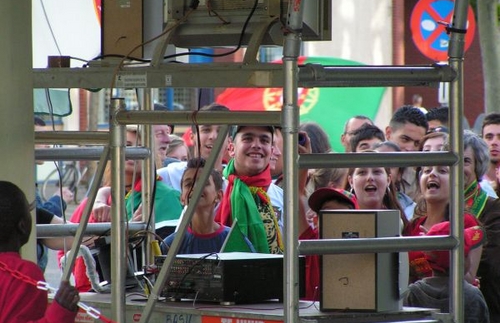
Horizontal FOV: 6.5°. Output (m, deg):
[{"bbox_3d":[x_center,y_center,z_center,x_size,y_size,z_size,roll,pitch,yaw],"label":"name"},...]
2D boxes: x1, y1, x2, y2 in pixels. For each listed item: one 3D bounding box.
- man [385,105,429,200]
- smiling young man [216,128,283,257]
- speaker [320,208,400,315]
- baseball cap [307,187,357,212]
[{"bbox_3d":[0.625,0.658,18.000,0.500,1.760,0.320,-1,2,-25],"label":"man"},{"bbox_3d":[0.013,0.700,16.400,0.520,1.760,0.330,0,1,-5],"label":"smiling young man"},{"bbox_3d":[0.377,0.330,14.920,0.200,0.337,0.245,0,1,21],"label":"speaker"},{"bbox_3d":[0.303,0.146,15.800,0.165,0.130,0.240,0,-18,23],"label":"baseball cap"}]

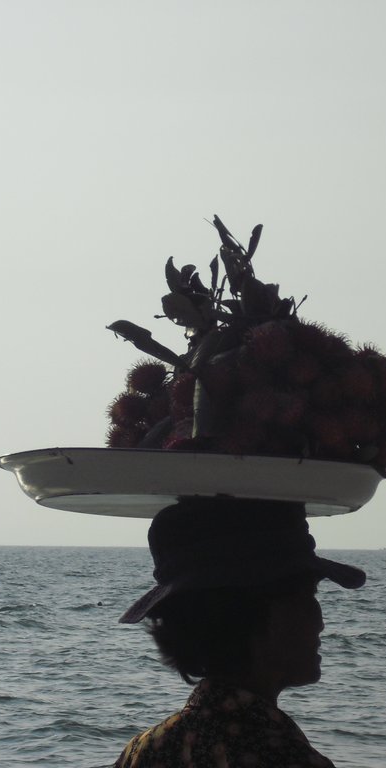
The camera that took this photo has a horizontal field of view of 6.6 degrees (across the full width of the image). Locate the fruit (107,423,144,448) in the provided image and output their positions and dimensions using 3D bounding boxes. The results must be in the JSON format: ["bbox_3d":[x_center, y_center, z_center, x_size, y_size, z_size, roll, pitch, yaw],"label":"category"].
[{"bbox_3d":[-0.085,0.069,4.220,0.045,0.042,0.044,1,-3,0],"label":"fruit"}]

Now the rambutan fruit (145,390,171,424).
[{"bbox_3d":[-0.044,0.029,4.130,0.044,0.044,0.044,1,-3,0],"label":"rambutan fruit"}]

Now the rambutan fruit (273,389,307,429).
[{"bbox_3d":[0.117,0.030,4.000,0.044,0.047,0.045,1,-3,0],"label":"rambutan fruit"}]

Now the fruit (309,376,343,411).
[{"bbox_3d":[0.165,0.012,4.120,0.042,0.042,0.043,1,-3,0],"label":"fruit"}]

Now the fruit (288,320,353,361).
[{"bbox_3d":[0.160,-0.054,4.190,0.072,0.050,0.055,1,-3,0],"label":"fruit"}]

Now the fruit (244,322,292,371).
[{"bbox_3d":[0.095,-0.048,4.140,0.059,0.062,0.055,1,-3,0],"label":"fruit"}]

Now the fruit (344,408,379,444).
[{"bbox_3d":[0.208,0.052,4.120,0.044,0.044,0.044,1,-3,0],"label":"fruit"}]

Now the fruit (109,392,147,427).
[{"bbox_3d":[-0.081,0.031,4.110,0.049,0.045,0.047,1,-3,0],"label":"fruit"}]

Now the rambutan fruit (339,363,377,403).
[{"bbox_3d":[0.198,-0.002,4.000,0.047,0.049,0.048,1,-3,0],"label":"rambutan fruit"}]

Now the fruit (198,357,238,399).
[{"bbox_3d":[0.029,-0.005,4.030,0.048,0.051,0.049,1,-3,0],"label":"fruit"}]

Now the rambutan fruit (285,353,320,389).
[{"bbox_3d":[0.137,-0.017,4.130,0.044,0.044,0.044,1,-3,0],"label":"rambutan fruit"}]

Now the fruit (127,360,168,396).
[{"bbox_3d":[-0.057,-0.007,4.220,0.051,0.045,0.048,1,-3,0],"label":"fruit"}]

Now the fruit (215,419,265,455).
[{"bbox_3d":[0.054,0.064,3.970,0.055,0.046,0.051,1,-3,0],"label":"fruit"}]

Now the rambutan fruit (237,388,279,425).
[{"bbox_3d":[0.080,0.028,4.090,0.051,0.044,0.048,1,-3,0],"label":"rambutan fruit"}]

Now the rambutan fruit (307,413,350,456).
[{"bbox_3d":[0.166,0.062,4.090,0.051,0.054,0.053,1,-3,0],"label":"rambutan fruit"}]

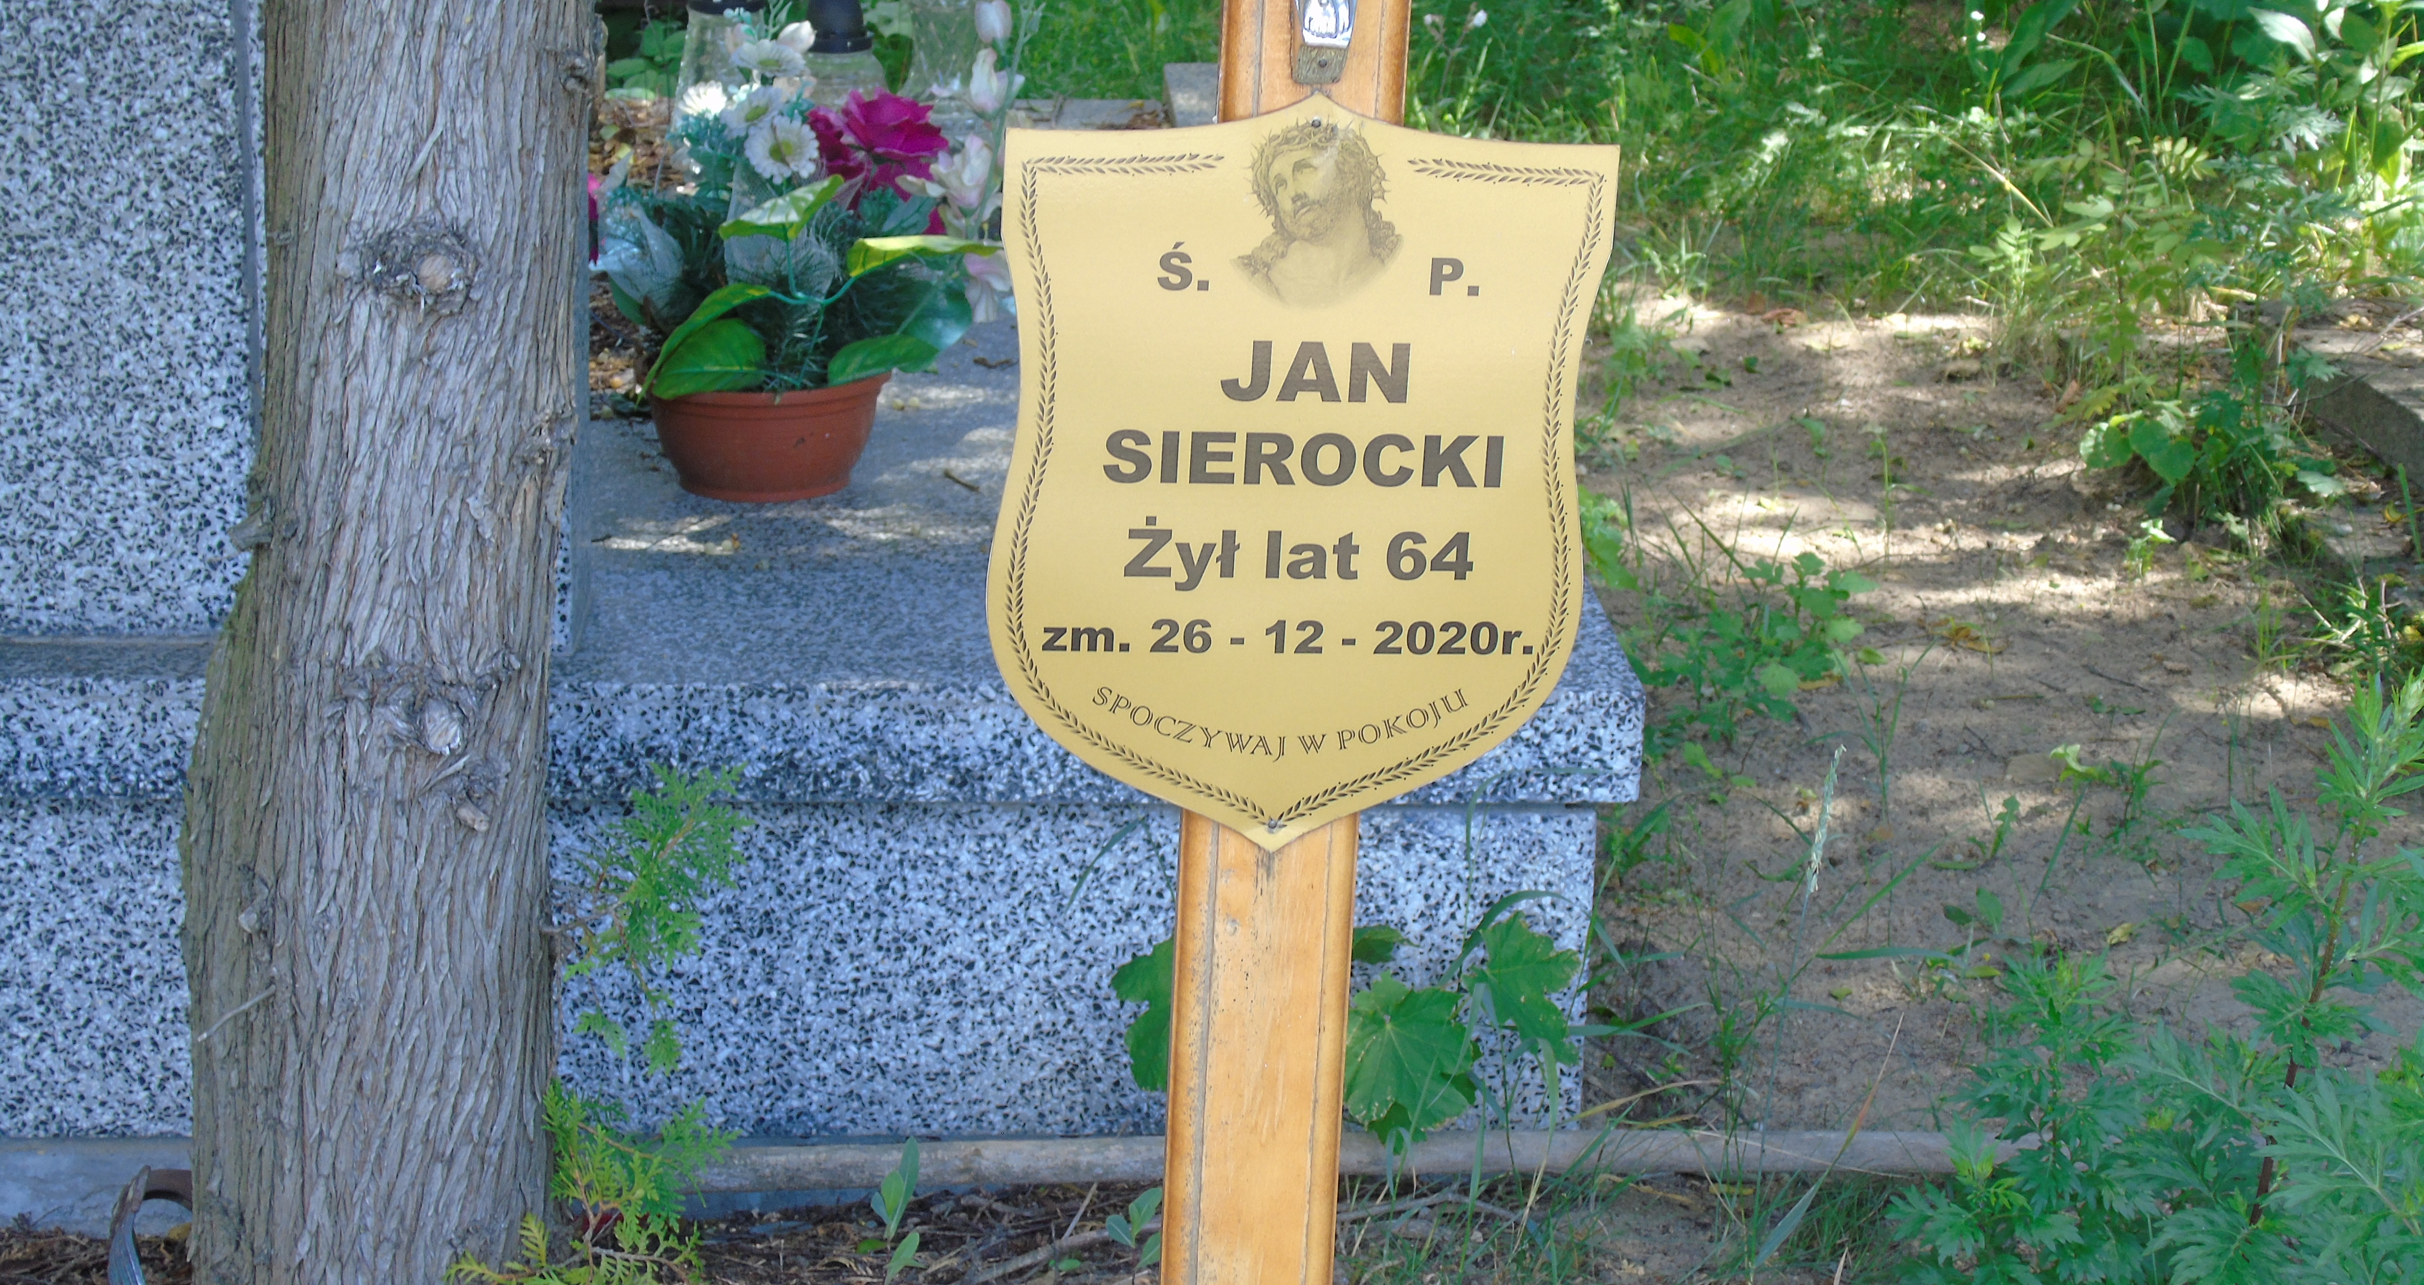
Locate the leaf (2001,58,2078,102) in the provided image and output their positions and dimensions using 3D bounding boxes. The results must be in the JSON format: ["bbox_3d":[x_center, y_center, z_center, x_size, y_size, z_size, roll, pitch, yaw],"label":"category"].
[{"bbox_3d":[1.238,-0.842,6.500,0.115,0.060,0.060,5,19,10],"label":"leaf"}]

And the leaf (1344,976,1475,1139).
[{"bbox_3d":[0.125,0.275,2.880,0.100,0.095,0.055,3,18,3],"label":"leaf"}]

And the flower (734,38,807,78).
[{"bbox_3d":[-0.352,-0.465,3.452,0.063,0.034,0.055,1,18,0],"label":"flower"}]

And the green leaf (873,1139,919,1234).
[{"bbox_3d":[-0.221,0.382,3.044,0.031,0.066,0.030,1,18,0],"label":"green leaf"}]

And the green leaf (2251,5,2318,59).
[{"bbox_3d":[1.554,-0.885,6.300,0.095,0.075,0.055,6,19,13],"label":"green leaf"}]

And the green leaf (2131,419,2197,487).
[{"bbox_3d":[0.992,-0.198,4.520,0.068,0.066,0.040,6,19,12],"label":"green leaf"}]

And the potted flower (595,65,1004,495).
[{"bbox_3d":[-0.336,-0.298,3.507,0.323,0.344,0.259,1,18,0],"label":"potted flower"}]

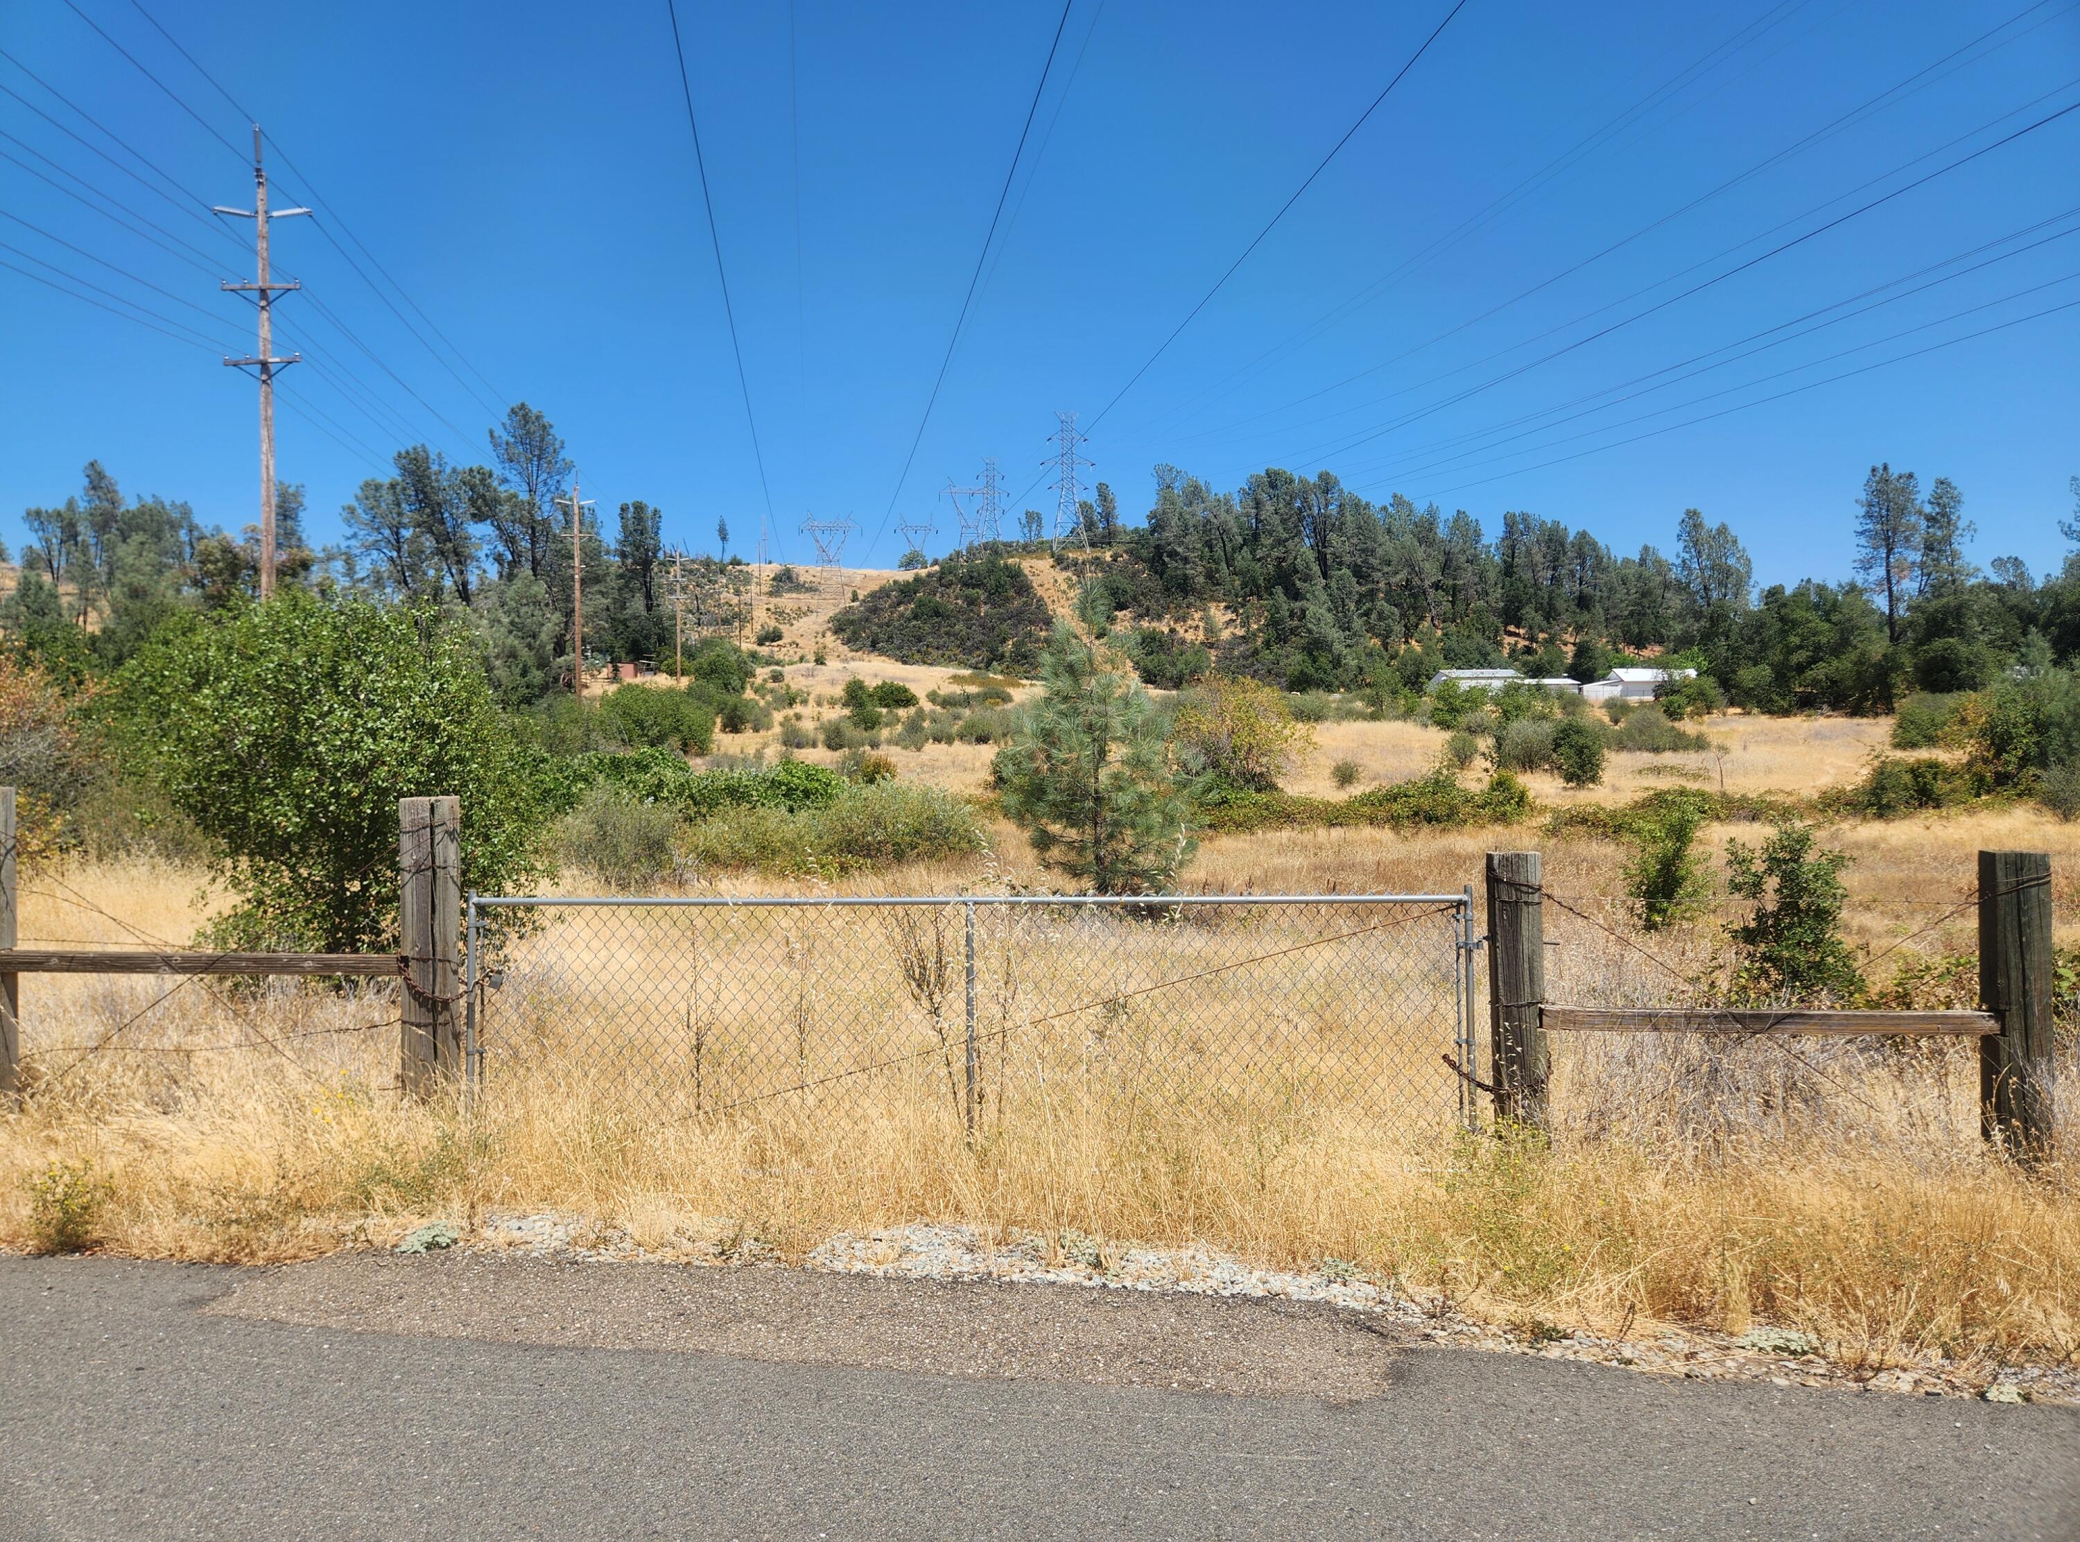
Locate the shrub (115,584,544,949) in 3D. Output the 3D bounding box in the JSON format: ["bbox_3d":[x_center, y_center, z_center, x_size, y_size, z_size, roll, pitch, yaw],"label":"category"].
[{"bbox_3d":[-5.138,0.094,10.000,3.093,2.620,2.900,-1,1,0],"label":"shrub"}]

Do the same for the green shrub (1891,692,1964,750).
[{"bbox_3d":[34.025,-1.932,53.000,2.784,2.165,2.600,-1,1,0],"label":"green shrub"}]

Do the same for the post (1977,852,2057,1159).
[{"bbox_3d":[4.102,1.033,5.800,0.195,1.378,0.175,0,1,14],"label":"post"}]

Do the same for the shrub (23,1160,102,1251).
[{"bbox_3d":[-3.142,1.405,4.450,0.235,0.293,0.220,-1,1,0],"label":"shrub"}]

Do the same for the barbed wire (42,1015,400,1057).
[{"bbox_3d":[-3.510,1.127,5.850,1.840,0.188,0.050,-1,1,12],"label":"barbed wire"}]

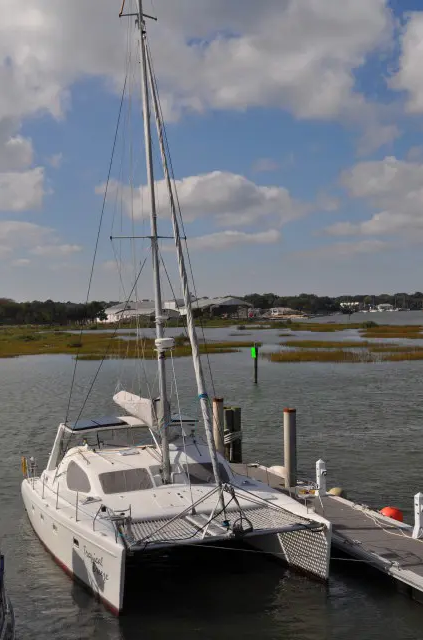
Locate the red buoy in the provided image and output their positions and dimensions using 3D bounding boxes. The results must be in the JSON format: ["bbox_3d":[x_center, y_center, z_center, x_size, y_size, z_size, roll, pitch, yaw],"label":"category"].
[{"bbox_3d":[4.739,5.204,21.000,0.620,0.600,0.620,-1,1,-24],"label":"red buoy"}]

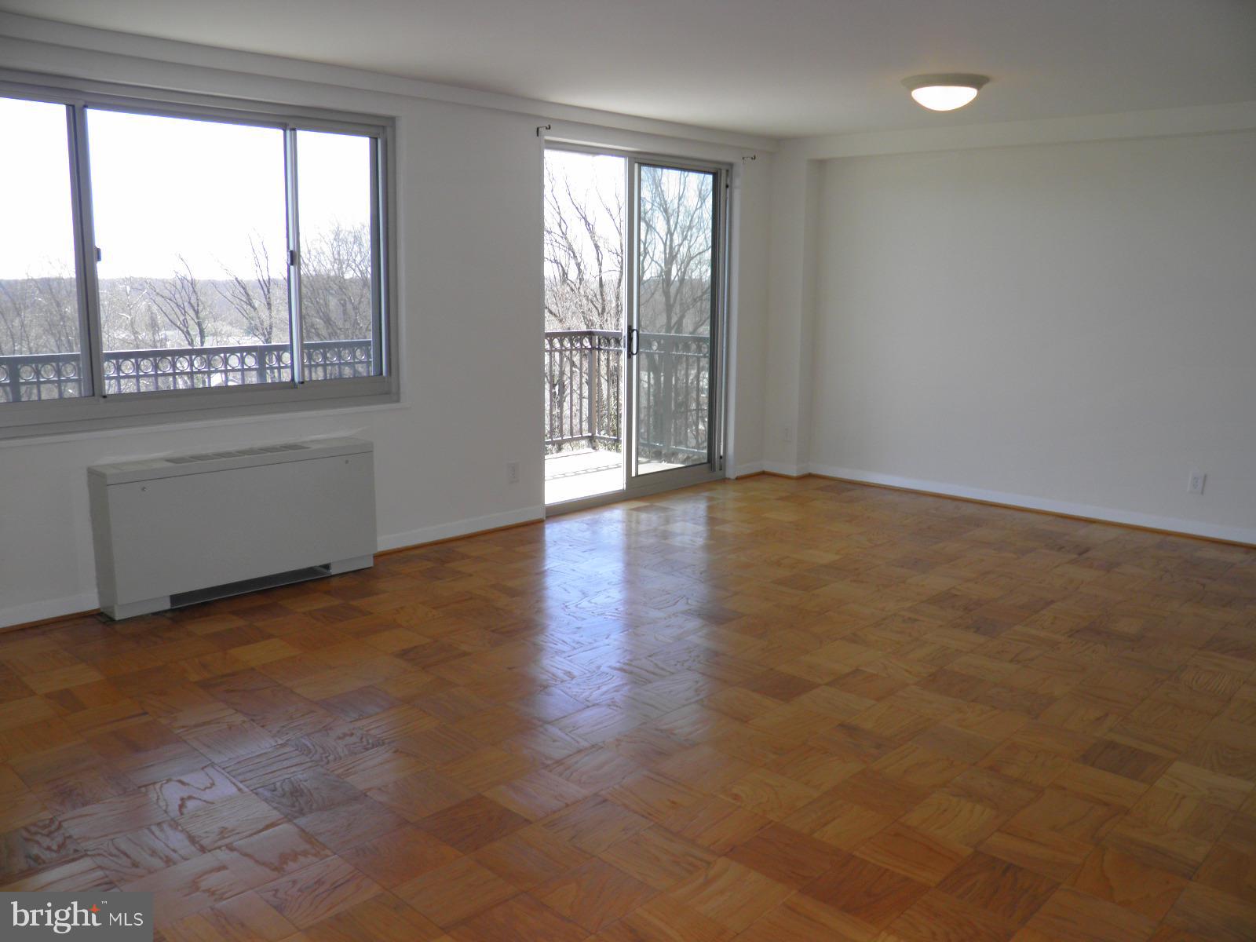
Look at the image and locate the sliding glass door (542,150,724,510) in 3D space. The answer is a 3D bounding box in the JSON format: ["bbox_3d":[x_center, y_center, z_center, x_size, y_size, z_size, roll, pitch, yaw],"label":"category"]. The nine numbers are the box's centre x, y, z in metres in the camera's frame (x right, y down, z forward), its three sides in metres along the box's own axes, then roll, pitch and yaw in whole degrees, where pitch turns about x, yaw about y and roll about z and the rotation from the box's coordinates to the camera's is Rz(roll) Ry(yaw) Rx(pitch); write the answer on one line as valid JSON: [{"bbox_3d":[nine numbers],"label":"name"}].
[{"bbox_3d":[0.069,-0.930,6.721,0.100,2.170,1.730,10,14,43],"label":"sliding glass door"}]

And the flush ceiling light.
[{"bbox_3d":[1.521,-1.798,4.877,0.425,0.132,0.425,1,10,0],"label":"flush ceiling light"}]

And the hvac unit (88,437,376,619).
[{"bbox_3d":[-1.756,0.233,4.668,0.185,0.620,1.250,10,14,43],"label":"hvac unit"}]

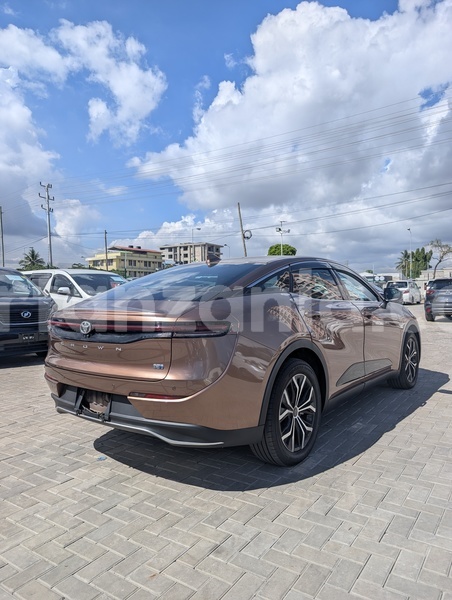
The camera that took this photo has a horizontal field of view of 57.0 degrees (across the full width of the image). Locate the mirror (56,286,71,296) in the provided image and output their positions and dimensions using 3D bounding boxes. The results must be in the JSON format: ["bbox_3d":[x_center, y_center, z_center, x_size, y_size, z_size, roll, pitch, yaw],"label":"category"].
[{"bbox_3d":[-3.720,-0.200,9.550,0.170,0.210,0.260,-1,1,39],"label":"mirror"}]

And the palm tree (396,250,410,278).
[{"bbox_3d":[36.555,-5.740,84.888,3.800,8.600,3.800,-1,1,0],"label":"palm tree"}]

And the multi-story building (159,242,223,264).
[{"bbox_3d":[-14.784,-13.552,182.130,24.000,20.600,15.500,0,2,27],"label":"multi-story building"}]

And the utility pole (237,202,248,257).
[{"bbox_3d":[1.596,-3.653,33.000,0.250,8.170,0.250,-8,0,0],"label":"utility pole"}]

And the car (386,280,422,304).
[{"bbox_3d":[14.400,-0.630,33.600,1.740,1.750,4.600,-1,1,36],"label":"car"}]

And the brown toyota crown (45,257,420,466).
[{"bbox_3d":[0.652,0.366,4.525,1.840,1.540,4.930,-1,1,39],"label":"brown toyota crown"}]

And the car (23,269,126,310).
[{"bbox_3d":[-3.830,0.120,10.900,4.880,1.900,1.850,-1,1,38],"label":"car"}]

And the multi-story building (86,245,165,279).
[{"bbox_3d":[-27.918,-7.833,115.431,12.000,13.000,17.500,0,2,32],"label":"multi-story building"}]

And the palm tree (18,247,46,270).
[{"bbox_3d":[-39.277,-5.478,84.867,5.000,10.200,5.000,-1,1,0],"label":"palm tree"}]

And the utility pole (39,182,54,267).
[{"bbox_3d":[-20.421,-6.659,48.500,0.400,13.940,1.900,-3,0,33],"label":"utility pole"}]

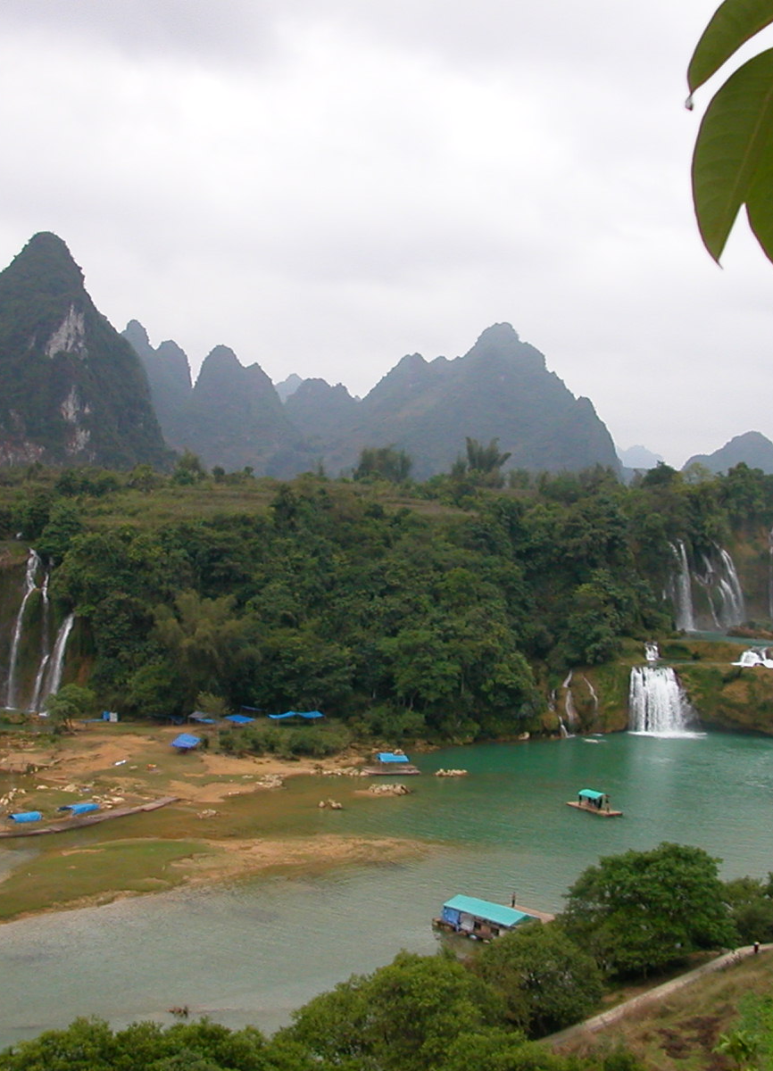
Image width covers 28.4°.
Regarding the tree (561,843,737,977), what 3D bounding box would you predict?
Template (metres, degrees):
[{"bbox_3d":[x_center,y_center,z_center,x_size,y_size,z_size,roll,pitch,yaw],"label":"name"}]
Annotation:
[{"bbox_3d":[20.655,29.425,120.000,13.400,10.000,12.200,0,2,0],"label":"tree"}]

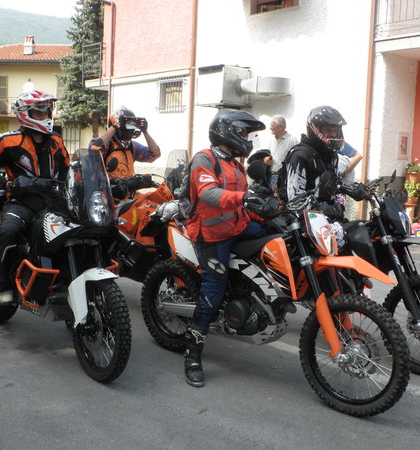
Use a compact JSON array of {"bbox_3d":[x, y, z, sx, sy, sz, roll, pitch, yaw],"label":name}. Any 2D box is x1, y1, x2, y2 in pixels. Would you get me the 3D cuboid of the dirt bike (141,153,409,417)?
[{"bbox_3d":[0.295,0.334,4.073,2.210,1.360,0.860,8,8,44],"label":"dirt bike"}]

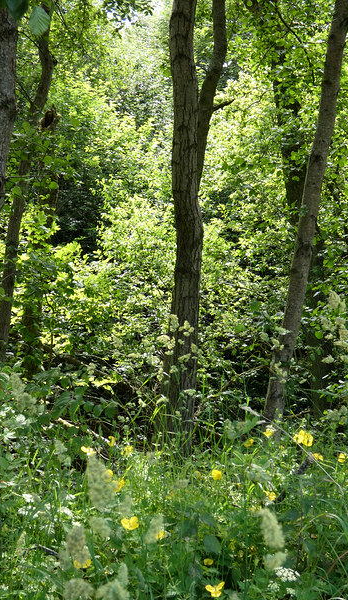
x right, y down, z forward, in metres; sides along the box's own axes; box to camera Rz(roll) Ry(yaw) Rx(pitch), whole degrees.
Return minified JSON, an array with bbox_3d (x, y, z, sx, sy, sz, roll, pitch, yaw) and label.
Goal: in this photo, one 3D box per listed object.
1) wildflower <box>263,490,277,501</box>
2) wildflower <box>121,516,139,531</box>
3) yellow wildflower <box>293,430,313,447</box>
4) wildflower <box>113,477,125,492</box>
[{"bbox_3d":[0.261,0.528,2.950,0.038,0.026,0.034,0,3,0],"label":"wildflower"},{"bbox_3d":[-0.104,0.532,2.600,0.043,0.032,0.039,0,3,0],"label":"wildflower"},{"bbox_3d":[0.486,0.520,4.100,0.075,0.057,0.050,0,3,0],"label":"yellow wildflower"},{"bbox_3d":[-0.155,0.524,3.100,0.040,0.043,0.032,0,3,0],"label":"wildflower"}]

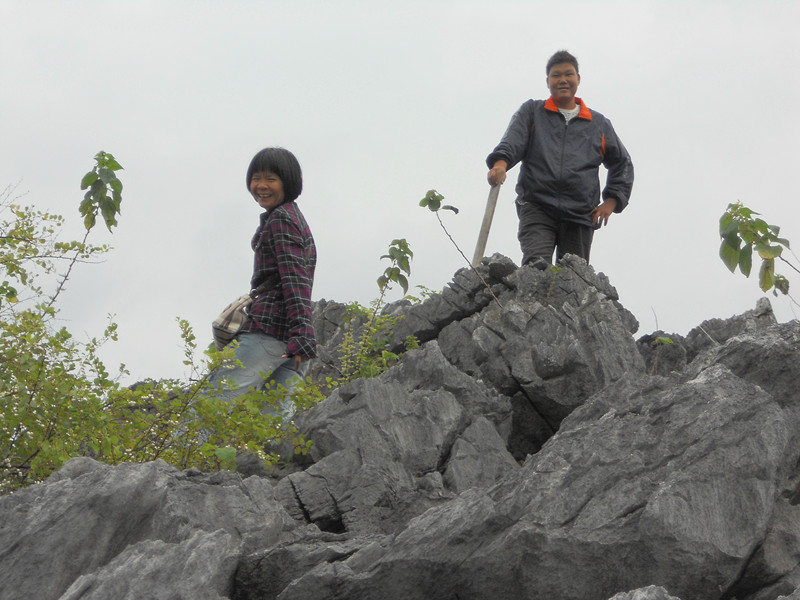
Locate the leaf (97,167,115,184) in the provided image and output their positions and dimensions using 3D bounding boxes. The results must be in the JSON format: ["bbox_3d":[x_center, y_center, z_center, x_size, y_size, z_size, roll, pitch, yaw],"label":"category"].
[{"bbox_3d":[-0.956,-0.404,6.900,0.058,0.058,0.035,0,-11,0],"label":"leaf"}]

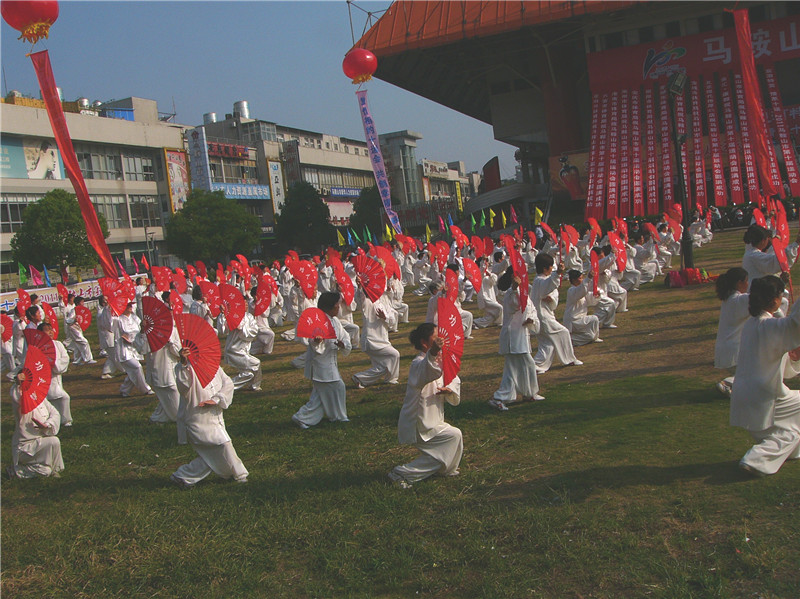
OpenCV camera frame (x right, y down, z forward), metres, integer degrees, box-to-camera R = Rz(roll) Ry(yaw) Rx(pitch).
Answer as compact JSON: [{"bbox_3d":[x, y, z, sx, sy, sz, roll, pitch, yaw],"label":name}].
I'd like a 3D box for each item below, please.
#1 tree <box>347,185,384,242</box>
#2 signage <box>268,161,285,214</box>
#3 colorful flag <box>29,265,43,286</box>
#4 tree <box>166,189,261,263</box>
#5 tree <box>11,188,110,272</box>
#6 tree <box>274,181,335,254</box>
[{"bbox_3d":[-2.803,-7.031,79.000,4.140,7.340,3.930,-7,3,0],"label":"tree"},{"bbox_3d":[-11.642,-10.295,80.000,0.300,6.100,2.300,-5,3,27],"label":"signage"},{"bbox_3d":[-21.900,-1.443,50.000,0.800,1.350,0.300,-8,3,-17],"label":"colorful flag"},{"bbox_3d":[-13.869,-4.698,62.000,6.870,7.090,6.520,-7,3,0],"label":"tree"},{"bbox_3d":[-21.608,-3.442,53.000,6.120,7.190,5.810,-7,3,0],"label":"tree"},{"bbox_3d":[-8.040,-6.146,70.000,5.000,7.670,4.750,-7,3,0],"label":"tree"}]

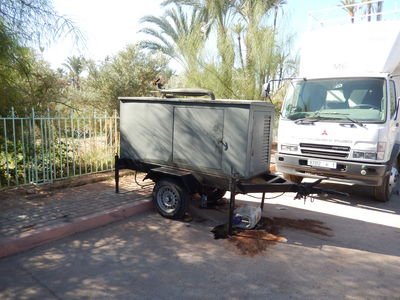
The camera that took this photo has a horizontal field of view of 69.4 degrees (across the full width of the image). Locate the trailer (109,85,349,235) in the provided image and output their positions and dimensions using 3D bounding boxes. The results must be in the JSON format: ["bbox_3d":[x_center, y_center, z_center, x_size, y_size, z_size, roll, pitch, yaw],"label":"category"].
[{"bbox_3d":[0.351,0.050,4.557,3.621,2.022,1.252,7,10,33],"label":"trailer"}]

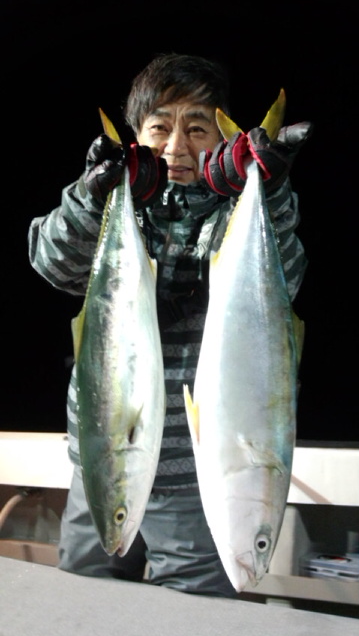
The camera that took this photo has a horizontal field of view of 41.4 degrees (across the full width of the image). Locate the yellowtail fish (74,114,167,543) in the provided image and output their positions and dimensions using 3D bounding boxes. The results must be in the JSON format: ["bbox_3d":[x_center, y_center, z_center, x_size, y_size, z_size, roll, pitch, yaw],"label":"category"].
[{"bbox_3d":[-0.084,0.017,0.650,0.135,0.610,0.085,-1,4,-22],"label":"yellowtail fish"}]

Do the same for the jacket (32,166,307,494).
[{"bbox_3d":[-0.020,0.040,0.880,0.510,0.580,0.380,1,3,0],"label":"jacket"}]

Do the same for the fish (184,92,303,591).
[{"bbox_3d":[0.086,0.029,0.630,0.150,0.655,0.100,-1,4,-30],"label":"fish"}]

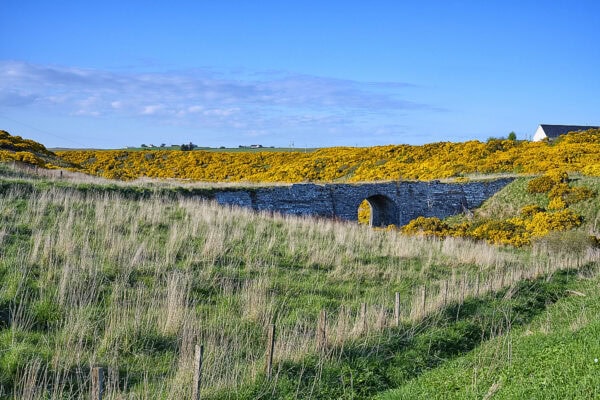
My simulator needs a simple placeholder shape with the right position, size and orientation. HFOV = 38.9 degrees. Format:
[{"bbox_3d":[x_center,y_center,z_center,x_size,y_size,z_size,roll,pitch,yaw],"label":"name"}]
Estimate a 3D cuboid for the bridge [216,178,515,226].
[{"bbox_3d":[4.970,0.432,77.114,28.600,4.600,6.800,-1,4,-17],"label":"bridge"}]

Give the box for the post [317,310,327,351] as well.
[{"bbox_3d":[0.497,3.027,19.375,0.100,1.000,0.100,2,4,24],"label":"post"}]

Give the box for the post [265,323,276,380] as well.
[{"bbox_3d":[-0.586,3.008,16.875,0.100,1.080,0.100,4,4,24],"label":"post"}]

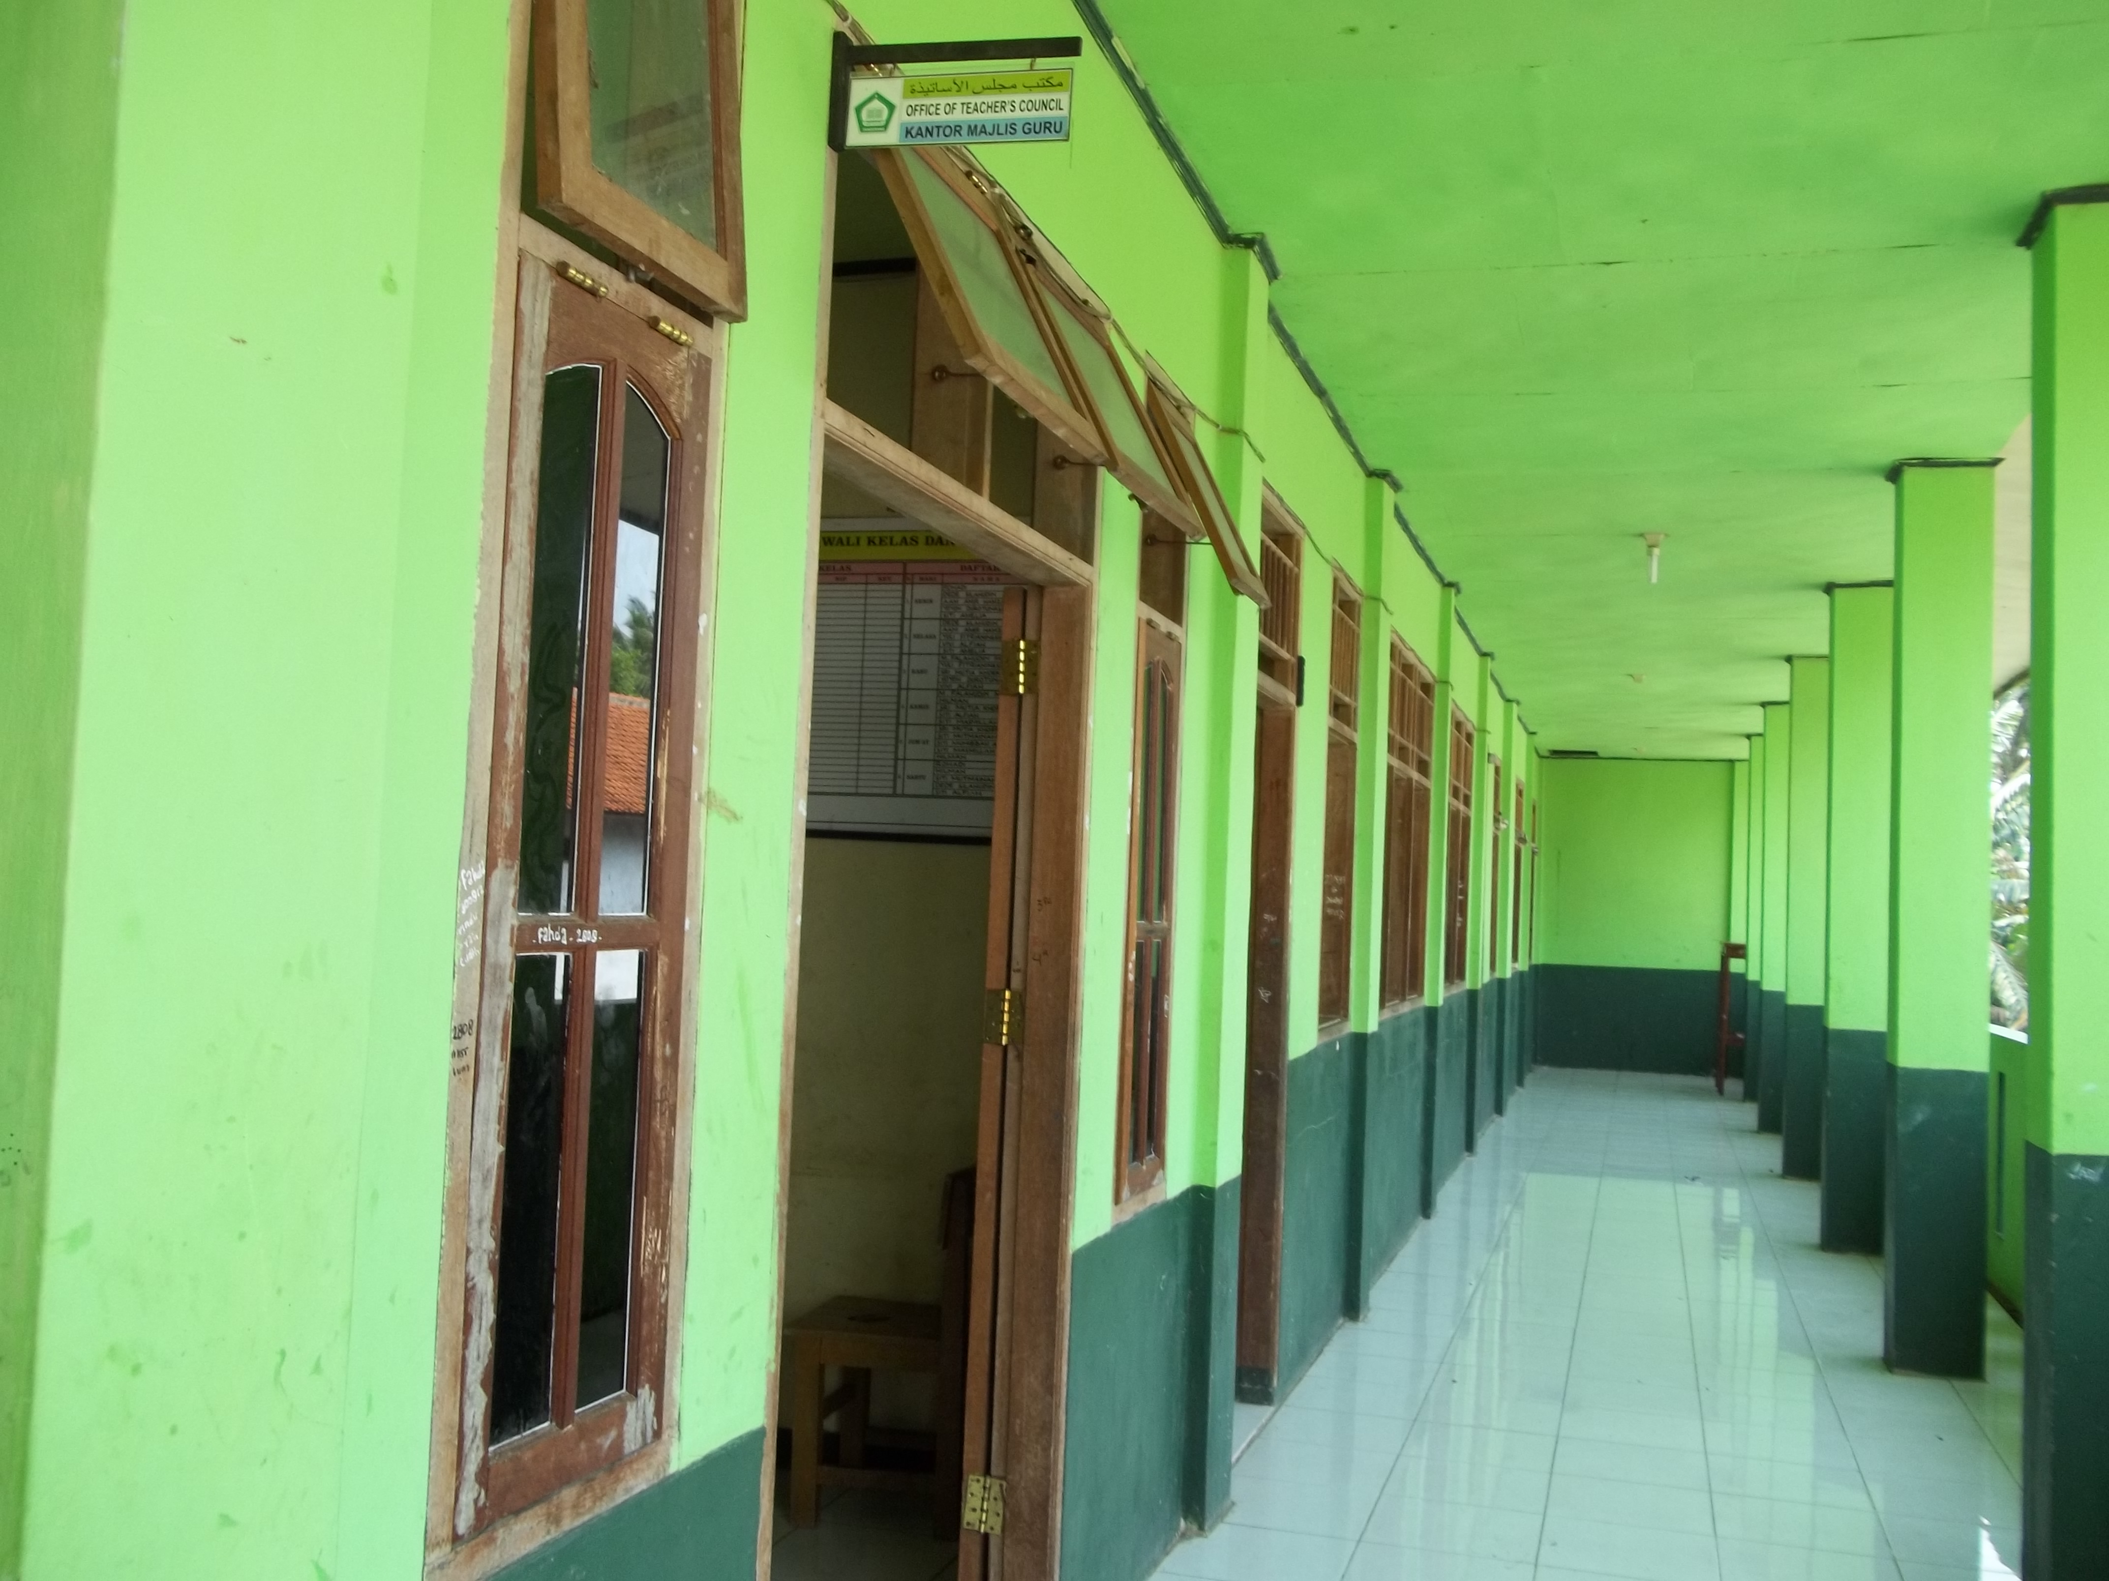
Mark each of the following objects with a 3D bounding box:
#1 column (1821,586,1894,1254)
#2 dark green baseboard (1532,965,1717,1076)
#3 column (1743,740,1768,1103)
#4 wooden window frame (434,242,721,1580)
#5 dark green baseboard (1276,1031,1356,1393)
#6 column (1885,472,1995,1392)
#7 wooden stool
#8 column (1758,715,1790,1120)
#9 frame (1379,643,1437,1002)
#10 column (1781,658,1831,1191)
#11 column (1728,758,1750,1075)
[{"bbox_3d":[3.767,0.578,9.122,0.285,3.090,0.275,1,-3,17],"label":"column"},{"bbox_3d":[5.667,2.240,19.105,1.820,1.015,0.060,1,-3,17],"label":"dark green baseboard"},{"bbox_3d":[6.003,1.066,16.444,0.285,3.090,0.275,1,-3,17],"label":"column"},{"bbox_3d":[-0.502,0.092,2.009,0.075,1.270,0.450,1,-3,17],"label":"wooden window frame"},{"bbox_3d":[0.858,1.364,6.517,0.045,1.018,1.320,1,-3,17],"label":"dark green baseboard"},{"bbox_3d":[3.028,0.415,6.680,0.285,3.090,0.275,1,-3,17],"label":"column"},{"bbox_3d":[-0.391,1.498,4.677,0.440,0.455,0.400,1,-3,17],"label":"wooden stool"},{"bbox_3d":[5.245,0.903,14.007,0.285,3.090,0.275,1,-3,17],"label":"column"},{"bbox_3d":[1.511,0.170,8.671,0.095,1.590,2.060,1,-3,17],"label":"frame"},{"bbox_3d":[4.506,0.740,11.565,0.285,3.090,0.275,1,-3,17],"label":"column"},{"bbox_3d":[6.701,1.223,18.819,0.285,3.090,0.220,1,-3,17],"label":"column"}]

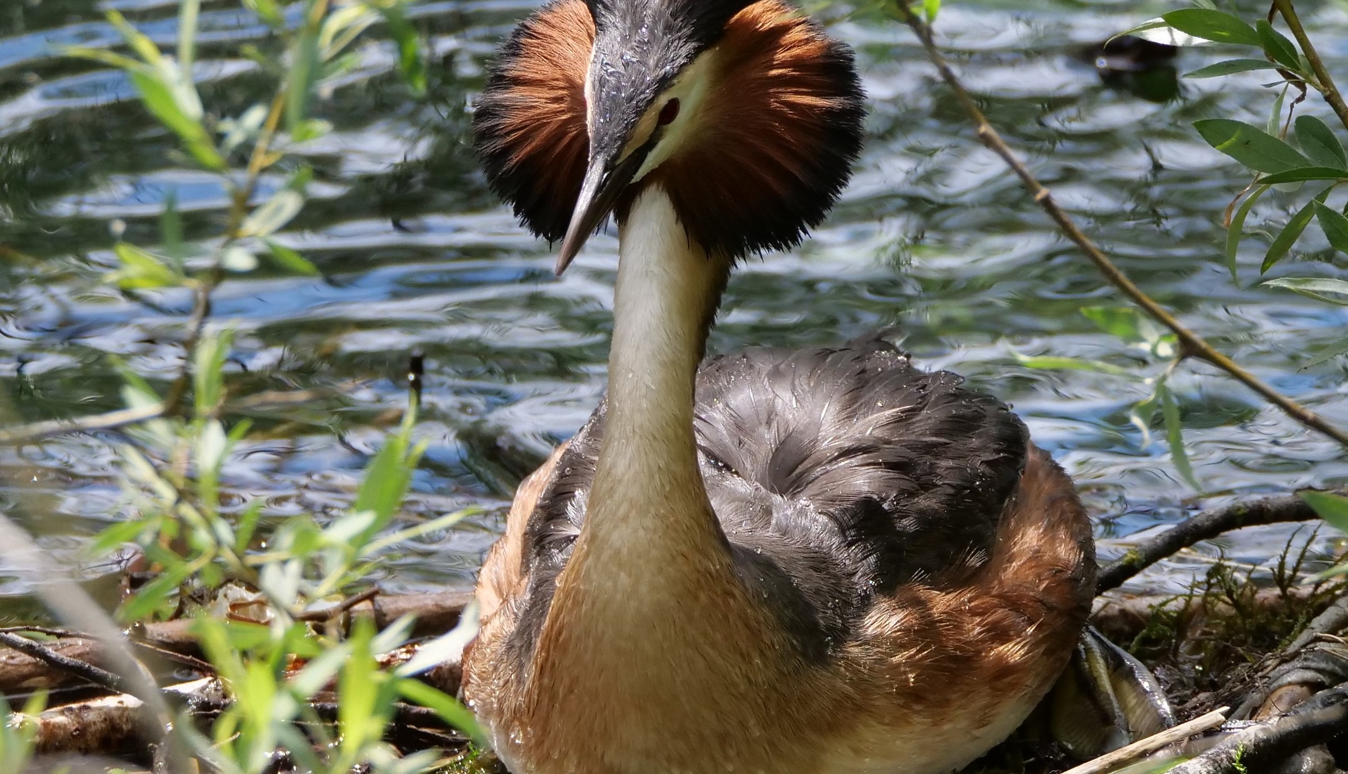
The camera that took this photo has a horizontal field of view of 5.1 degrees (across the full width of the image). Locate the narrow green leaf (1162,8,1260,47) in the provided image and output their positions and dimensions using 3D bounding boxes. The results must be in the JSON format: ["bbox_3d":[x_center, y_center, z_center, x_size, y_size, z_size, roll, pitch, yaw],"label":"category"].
[{"bbox_3d":[0.168,-0.112,4.750,0.034,0.004,0.011,14,50,-3],"label":"narrow green leaf"}]

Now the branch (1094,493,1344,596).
[{"bbox_3d":[0.179,0.051,5.000,0.083,0.034,0.030,0,13,0],"label":"branch"}]

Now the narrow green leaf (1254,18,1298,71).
[{"bbox_3d":[0.189,-0.107,4.750,0.024,0.004,0.009,29,37,-15],"label":"narrow green leaf"}]

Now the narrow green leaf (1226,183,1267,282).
[{"bbox_3d":[0.179,-0.049,4.750,0.007,0.031,0.009,14,0,1],"label":"narrow green leaf"}]

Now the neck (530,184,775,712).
[{"bbox_3d":[-0.007,0.020,4.800,0.075,0.165,0.075,0,13,0],"label":"neck"}]

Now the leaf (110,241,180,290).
[{"bbox_3d":[-0.157,-0.036,4.500,0.021,0.015,0.012,0,13,0],"label":"leaf"}]

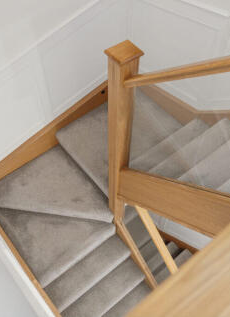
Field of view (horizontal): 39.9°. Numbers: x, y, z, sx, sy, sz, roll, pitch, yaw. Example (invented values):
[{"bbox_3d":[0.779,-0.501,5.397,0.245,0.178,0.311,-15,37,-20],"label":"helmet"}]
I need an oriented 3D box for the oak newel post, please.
[{"bbox_3d":[0.028,0.023,1.992,0.117,1.640,0.117,-33,62,-21],"label":"oak newel post"}]

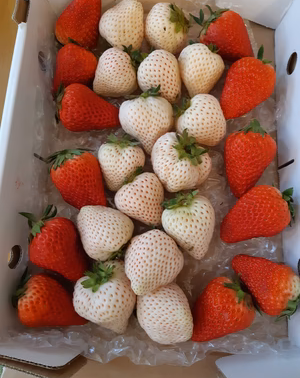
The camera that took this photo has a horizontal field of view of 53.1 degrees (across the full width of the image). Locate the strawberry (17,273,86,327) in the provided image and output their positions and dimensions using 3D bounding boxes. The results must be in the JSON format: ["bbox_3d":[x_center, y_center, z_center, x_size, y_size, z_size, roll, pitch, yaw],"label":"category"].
[{"bbox_3d":[-0.076,0.087,0.235,0.057,0.036,0.039,18,76,2],"label":"strawberry"}]

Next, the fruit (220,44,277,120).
[{"bbox_3d":[0.087,-0.094,0.269,0.044,0.041,0.074,31,81,8],"label":"fruit"}]

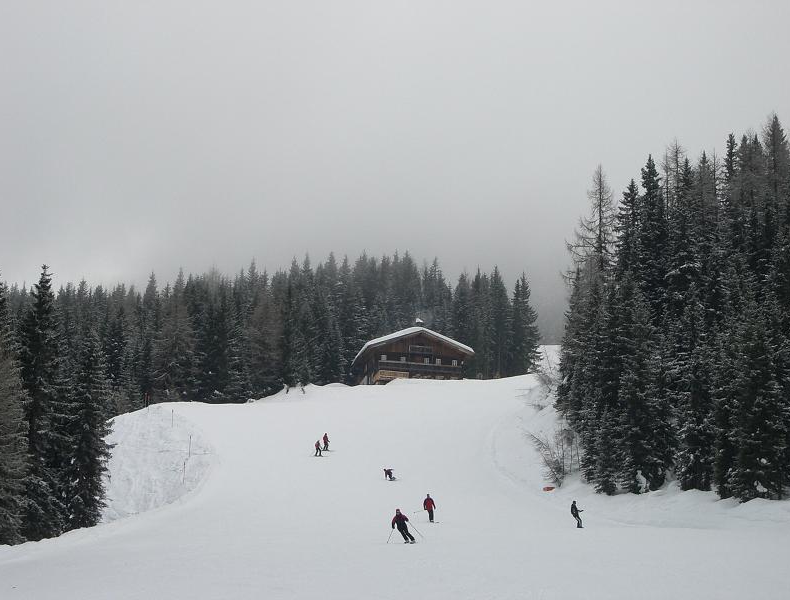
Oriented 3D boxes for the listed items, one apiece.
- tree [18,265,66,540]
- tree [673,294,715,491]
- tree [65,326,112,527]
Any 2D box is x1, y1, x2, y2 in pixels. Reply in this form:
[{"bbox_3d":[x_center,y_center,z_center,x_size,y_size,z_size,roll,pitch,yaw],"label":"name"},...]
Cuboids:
[{"bbox_3d":[-19.789,5.617,103.979,2.904,15.807,2.904,1,-15,0],"label":"tree"},{"bbox_3d":[20.976,6.399,129.756,3.087,14.027,3.087,1,-15,0],"label":"tree"},{"bbox_3d":[-17.698,7.390,107.477,2.866,11.797,2.866,1,-15,0],"label":"tree"}]

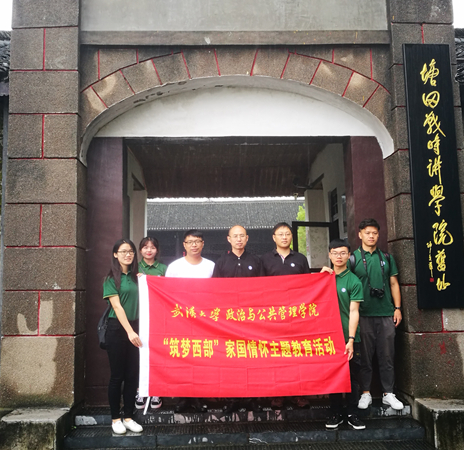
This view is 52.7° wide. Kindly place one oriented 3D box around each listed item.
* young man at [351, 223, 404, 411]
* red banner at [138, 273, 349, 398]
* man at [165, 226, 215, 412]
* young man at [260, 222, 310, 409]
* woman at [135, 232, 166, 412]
[{"bbox_3d":[1.379,0.816,4.479,0.480,1.760,0.350,-1,-6,6],"label":"young man"},{"bbox_3d":[0.112,0.948,4.088,1.830,1.062,0.090,-1,-6,-2],"label":"red banner"},{"bbox_3d":[-0.403,0.877,4.489,0.480,1.686,0.310,-1,-6,-2],"label":"man"},{"bbox_3d":[0.508,0.842,4.549,0.480,1.745,0.310,-1,-6,1],"label":"young man"},{"bbox_3d":[-0.782,0.922,4.567,0.420,1.624,0.290,0,-6,-6],"label":"woman"}]

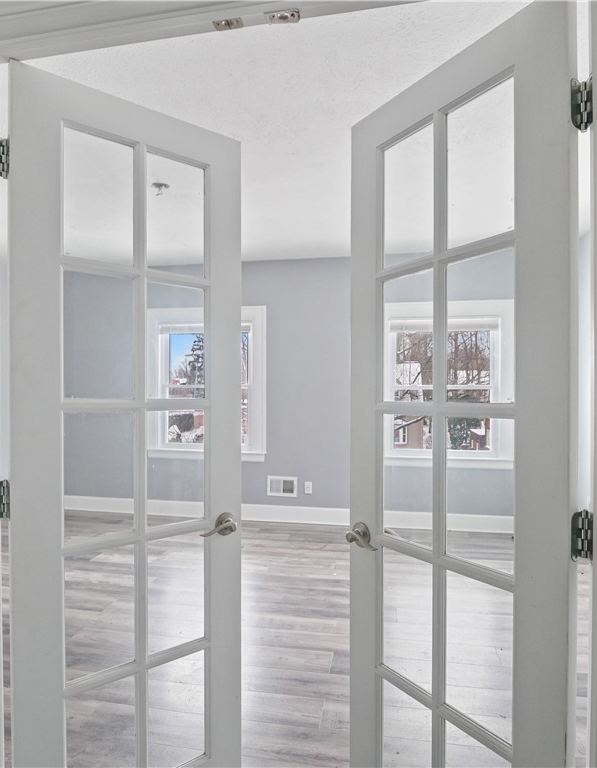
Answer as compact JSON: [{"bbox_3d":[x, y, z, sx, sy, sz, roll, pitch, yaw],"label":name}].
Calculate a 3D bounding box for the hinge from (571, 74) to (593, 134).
[{"bbox_3d":[0.508,-0.504,0.843,0.037,0.090,0.044,0,0,33],"label":"hinge"}]

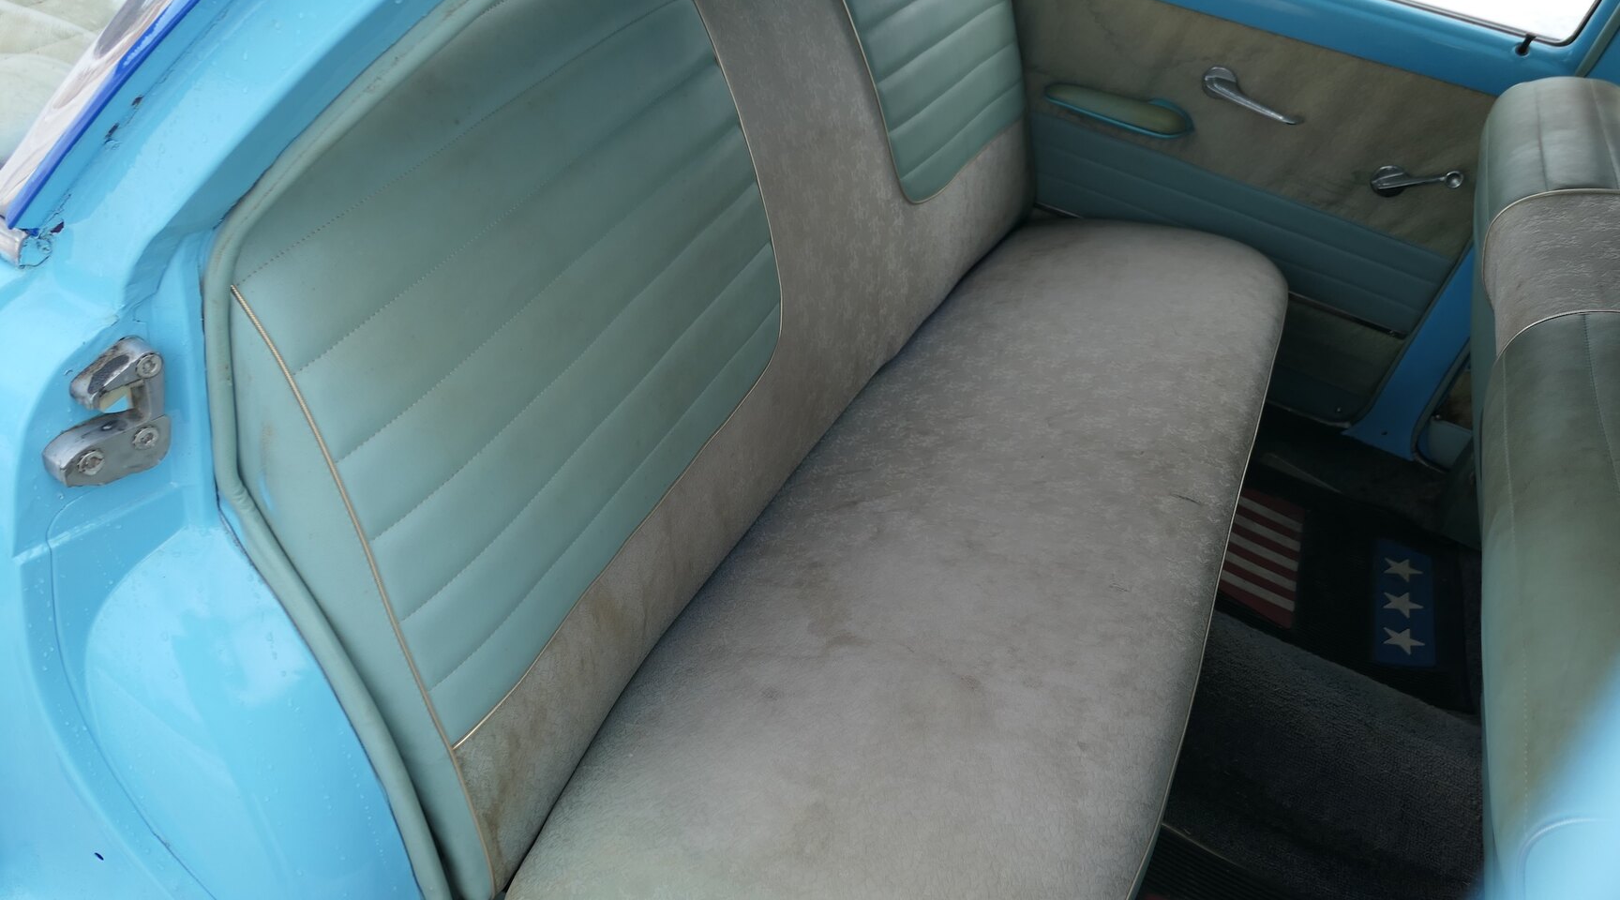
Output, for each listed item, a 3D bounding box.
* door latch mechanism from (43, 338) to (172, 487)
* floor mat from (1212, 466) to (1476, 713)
[{"bbox_3d":[-0.378,-0.020,0.580,0.019,0.066,0.065,24,30,14],"label":"door latch mechanism"},{"bbox_3d":[0.758,0.172,1.560,0.398,0.020,0.388,24,42,14],"label":"floor mat"}]

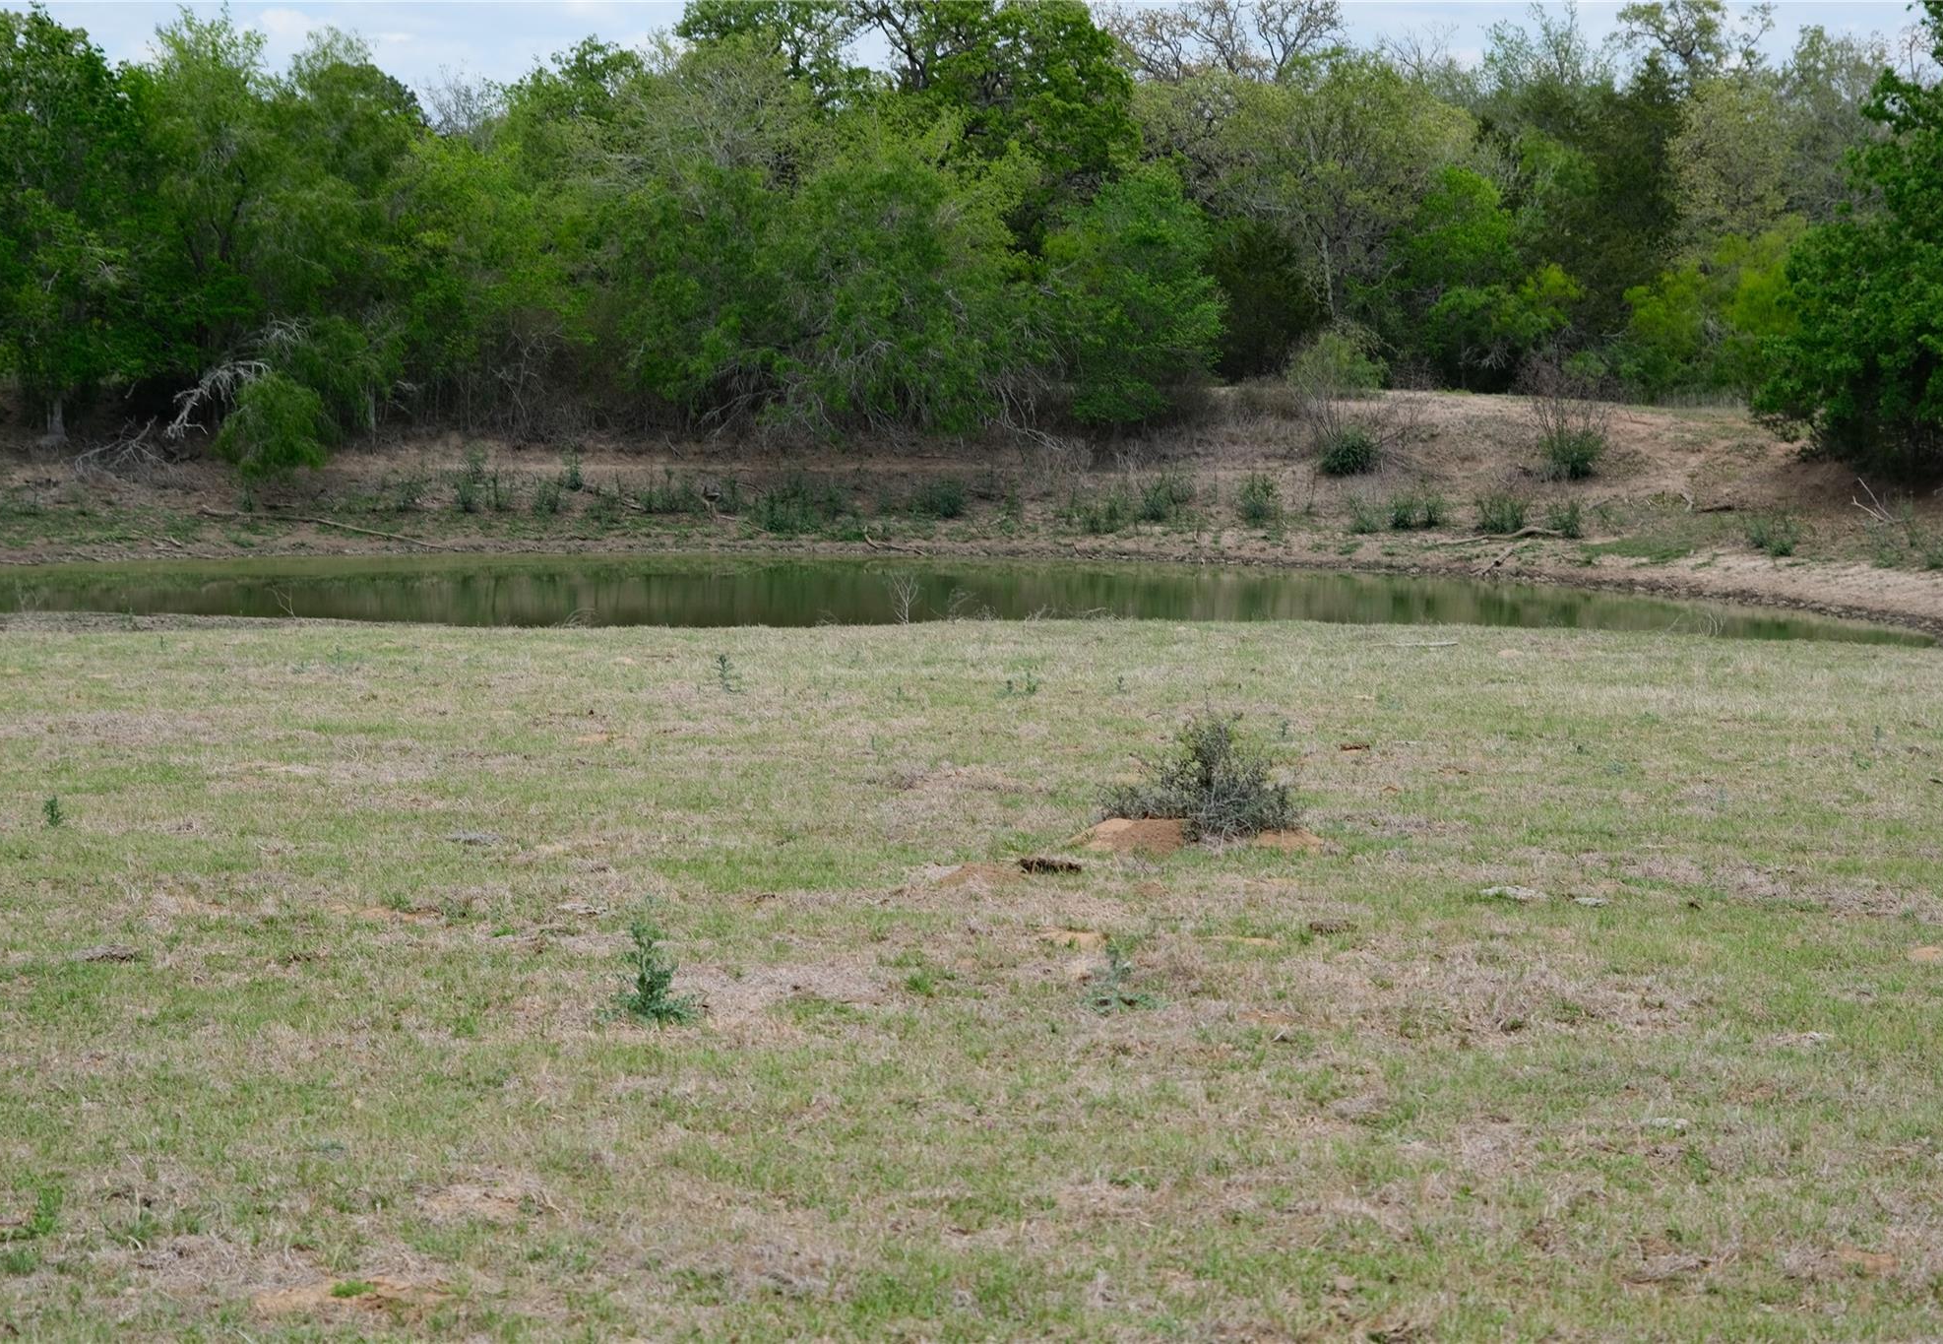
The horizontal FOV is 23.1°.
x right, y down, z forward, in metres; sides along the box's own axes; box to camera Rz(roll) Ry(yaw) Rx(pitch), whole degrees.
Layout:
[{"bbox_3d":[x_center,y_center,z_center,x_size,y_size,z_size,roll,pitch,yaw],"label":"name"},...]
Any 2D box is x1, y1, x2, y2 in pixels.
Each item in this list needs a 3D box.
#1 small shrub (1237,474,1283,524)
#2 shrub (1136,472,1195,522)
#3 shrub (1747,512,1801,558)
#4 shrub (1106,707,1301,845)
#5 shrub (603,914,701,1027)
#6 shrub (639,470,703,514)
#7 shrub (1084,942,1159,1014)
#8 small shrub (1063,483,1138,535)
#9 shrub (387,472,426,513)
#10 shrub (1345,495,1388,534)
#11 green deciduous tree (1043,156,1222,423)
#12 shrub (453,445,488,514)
[{"bbox_3d":[4.602,-2.755,76.000,0.729,0.810,0.650,0,4,3],"label":"small shrub"},{"bbox_3d":[3.201,-2.879,78.000,0.955,0.852,0.907,1,3,0],"label":"shrub"},{"bbox_3d":[11.212,-1.926,66.500,0.792,0.638,0.753,1,3,0],"label":"shrub"},{"bbox_3d":[0.883,0.396,18.400,0.761,0.454,0.680,0,4,3],"label":"shrub"},{"bbox_3d":[-0.851,0.795,12.700,0.252,0.276,0.230,0,4,-4],"label":"shrub"},{"bbox_3d":[-4.917,-2.944,78.000,1.084,0.723,0.921,1,3,0],"label":"shrub"},{"bbox_3d":[0.412,0.843,13.100,0.204,0.174,0.190,0,4,2],"label":"shrub"},{"bbox_3d":[2.063,-2.608,76.500,1.164,0.810,0.990,1,3,0],"label":"small shrub"},{"bbox_3d":[-8.981,-2.853,75.600,0.625,0.651,0.594,1,3,0],"label":"shrub"},{"bbox_3d":[6.205,-2.483,75.000,0.670,0.626,0.600,0,4,5],"label":"shrub"},{"bbox_3d":[2.897,-6.711,85.000,3.122,4.755,2.966,1,3,0],"label":"green deciduous tree"},{"bbox_3d":[-8.103,-3.110,77.000,0.586,1.105,0.550,0,4,-6],"label":"shrub"}]

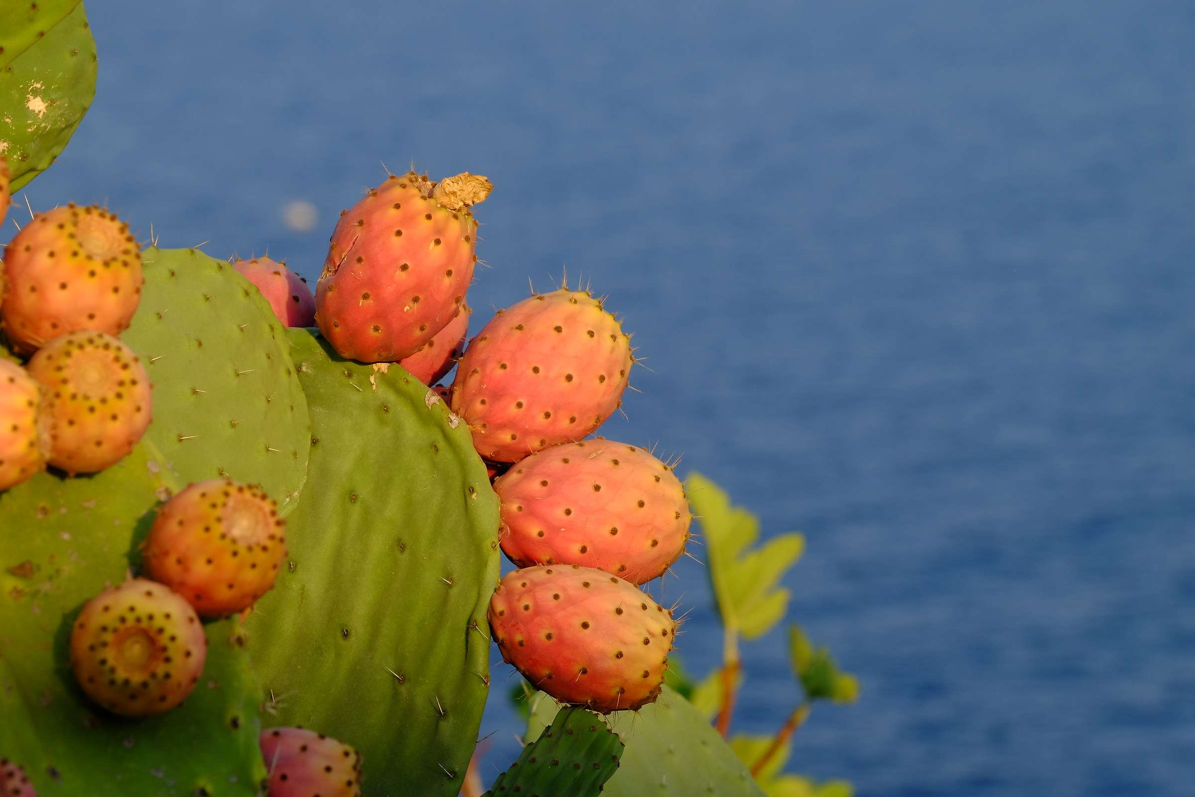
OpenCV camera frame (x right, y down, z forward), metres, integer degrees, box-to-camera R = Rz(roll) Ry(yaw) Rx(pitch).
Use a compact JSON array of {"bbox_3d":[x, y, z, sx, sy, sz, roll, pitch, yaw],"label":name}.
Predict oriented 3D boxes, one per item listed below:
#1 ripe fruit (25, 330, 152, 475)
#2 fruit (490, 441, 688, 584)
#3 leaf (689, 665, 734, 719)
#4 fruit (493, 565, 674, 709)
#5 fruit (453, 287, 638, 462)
[{"bbox_3d":[-0.190,0.001,2.150,0.050,0.050,0.068,0,-20,-5],"label":"ripe fruit"},{"bbox_3d":[-0.002,0.044,2.250,0.077,0.054,0.054,12,0,0],"label":"fruit"},{"bbox_3d":[0.069,0.178,3.500,0.032,0.036,0.014,2,9,11],"label":"leaf"},{"bbox_3d":[-0.007,0.092,2.250,0.073,0.053,0.053,24,0,0],"label":"fruit"},{"bbox_3d":[-0.022,-0.009,2.250,0.076,0.058,0.058,-42,0,0],"label":"fruit"}]

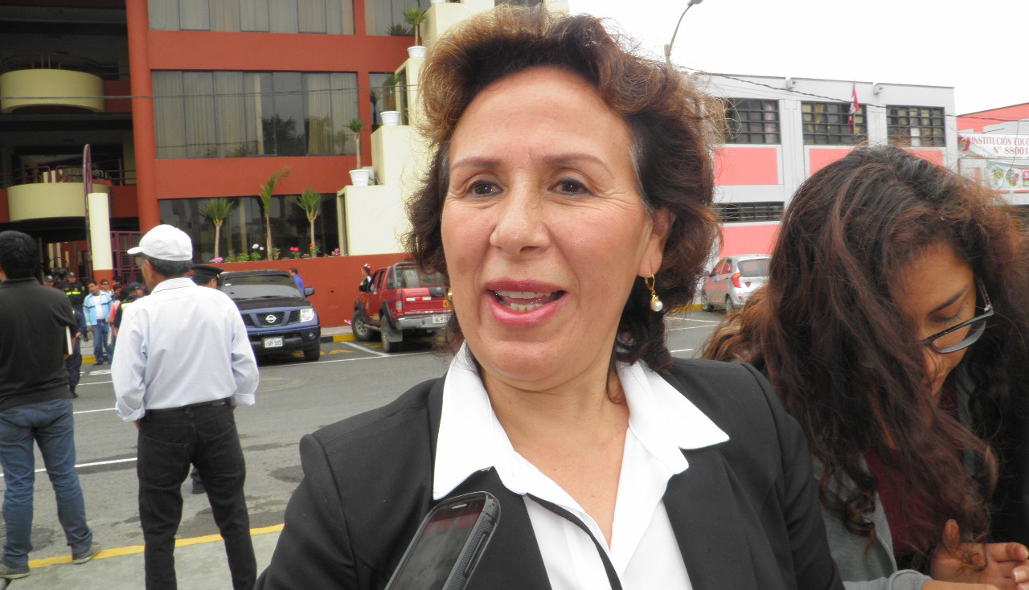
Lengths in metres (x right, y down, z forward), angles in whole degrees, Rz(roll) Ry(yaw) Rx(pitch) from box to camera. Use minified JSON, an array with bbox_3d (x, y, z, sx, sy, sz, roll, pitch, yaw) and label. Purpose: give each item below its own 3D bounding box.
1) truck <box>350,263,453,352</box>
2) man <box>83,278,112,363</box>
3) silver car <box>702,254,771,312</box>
[{"bbox_3d":[-2.211,0.174,17.943,1.820,1.750,5.050,-4,2,-20],"label":"truck"},{"bbox_3d":[-8.530,0.594,17.067,0.580,1.710,0.360,-4,3,-27],"label":"man"},{"bbox_3d":[6.000,-0.315,21.788,1.600,1.480,3.600,-3,2,0],"label":"silver car"}]

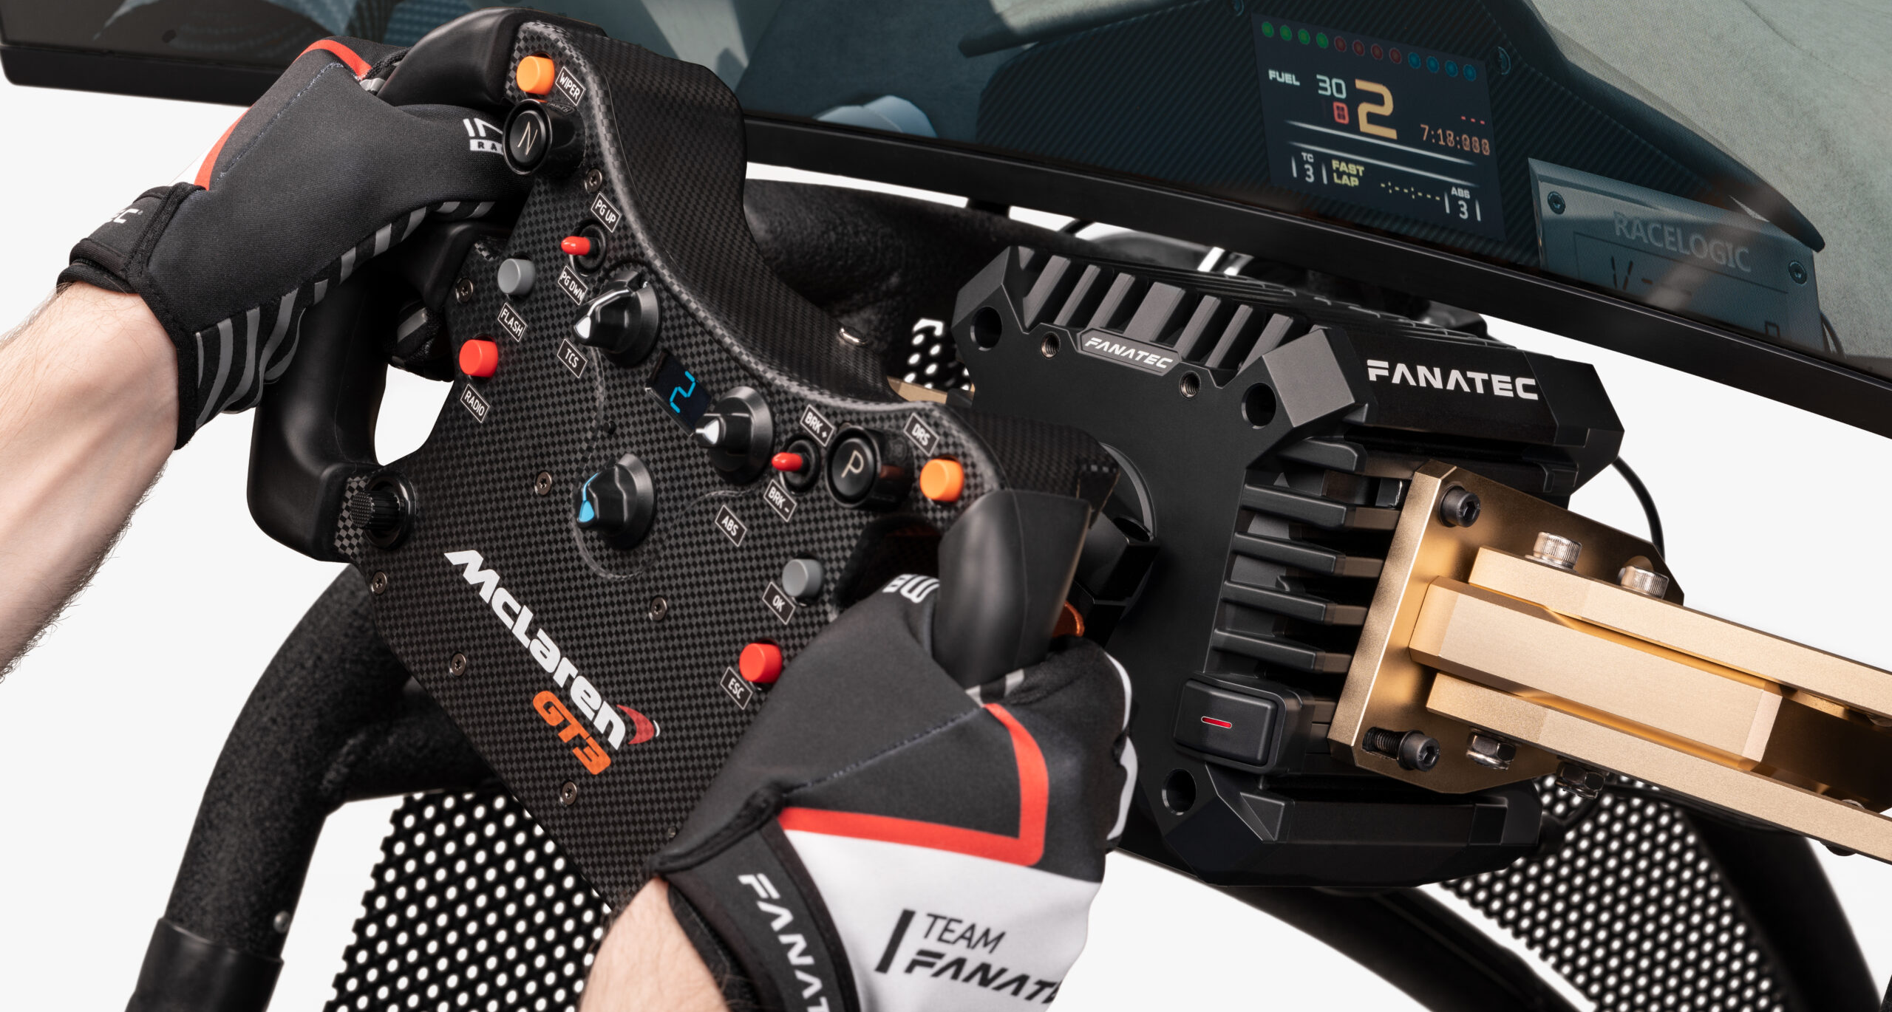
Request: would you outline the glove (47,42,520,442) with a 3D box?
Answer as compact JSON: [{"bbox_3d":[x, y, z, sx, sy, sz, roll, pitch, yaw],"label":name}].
[{"bbox_3d":[-0.165,-0.070,1.231,0.082,0.100,0.140,38,40,26],"label":"glove"}]

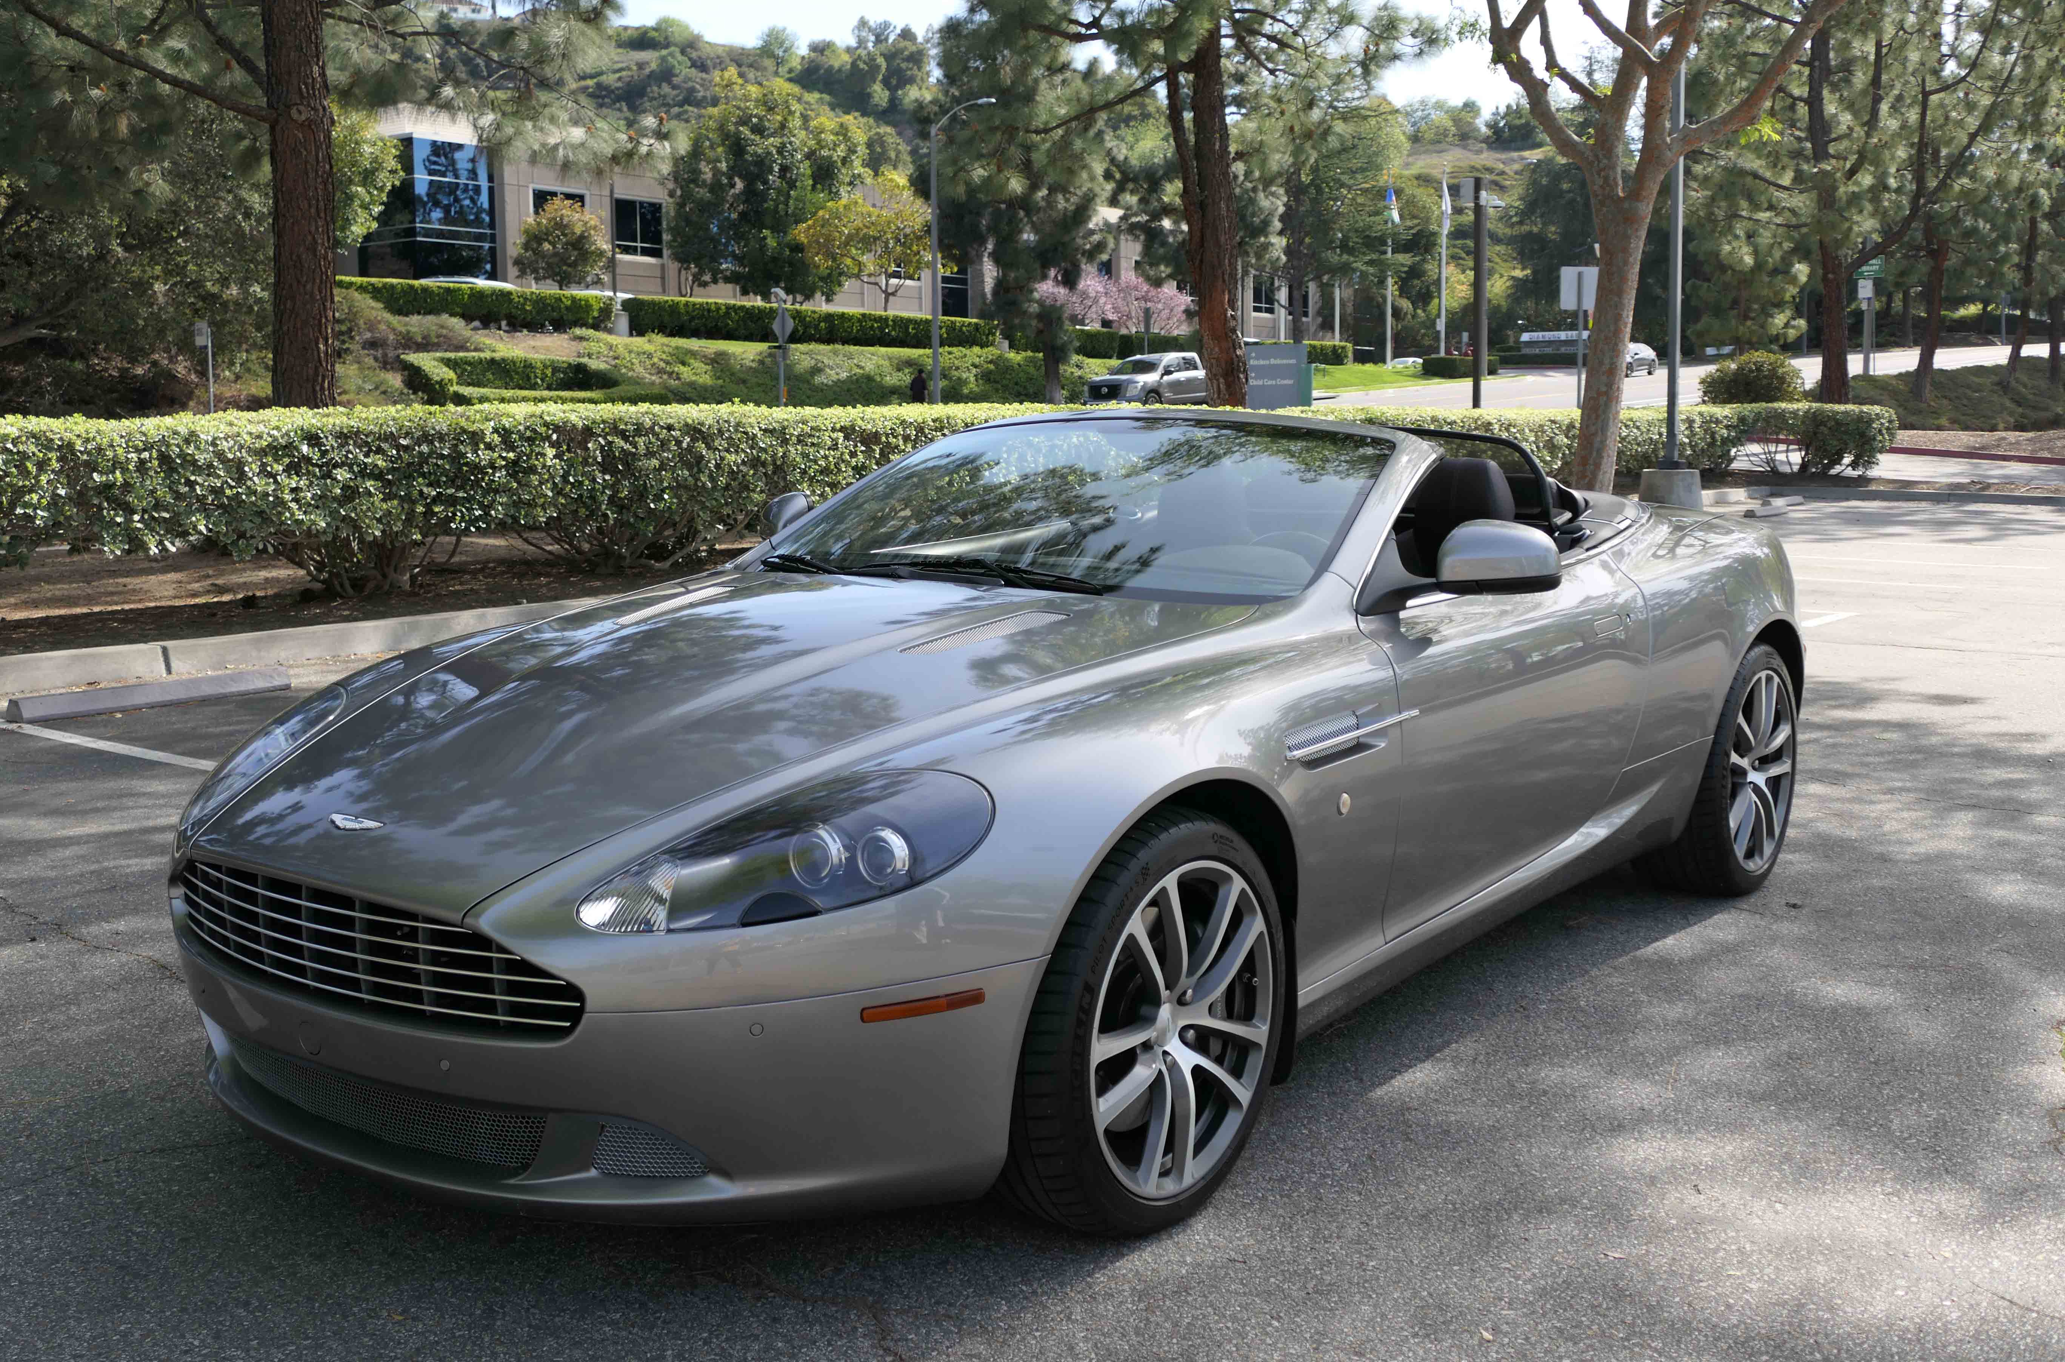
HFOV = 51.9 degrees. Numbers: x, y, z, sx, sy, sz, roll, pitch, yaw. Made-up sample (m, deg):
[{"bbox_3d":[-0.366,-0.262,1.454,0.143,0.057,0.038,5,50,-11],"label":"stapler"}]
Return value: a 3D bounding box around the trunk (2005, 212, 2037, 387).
[{"bbox_3d":[25.608,-9.871,55.000,0.750,4.700,0.450,3,7,25],"label":"trunk"}]

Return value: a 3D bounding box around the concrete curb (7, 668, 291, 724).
[{"bbox_3d":[-3.689,0.049,8.941,0.130,0.110,1.200,6,10,36],"label":"concrete curb"}]

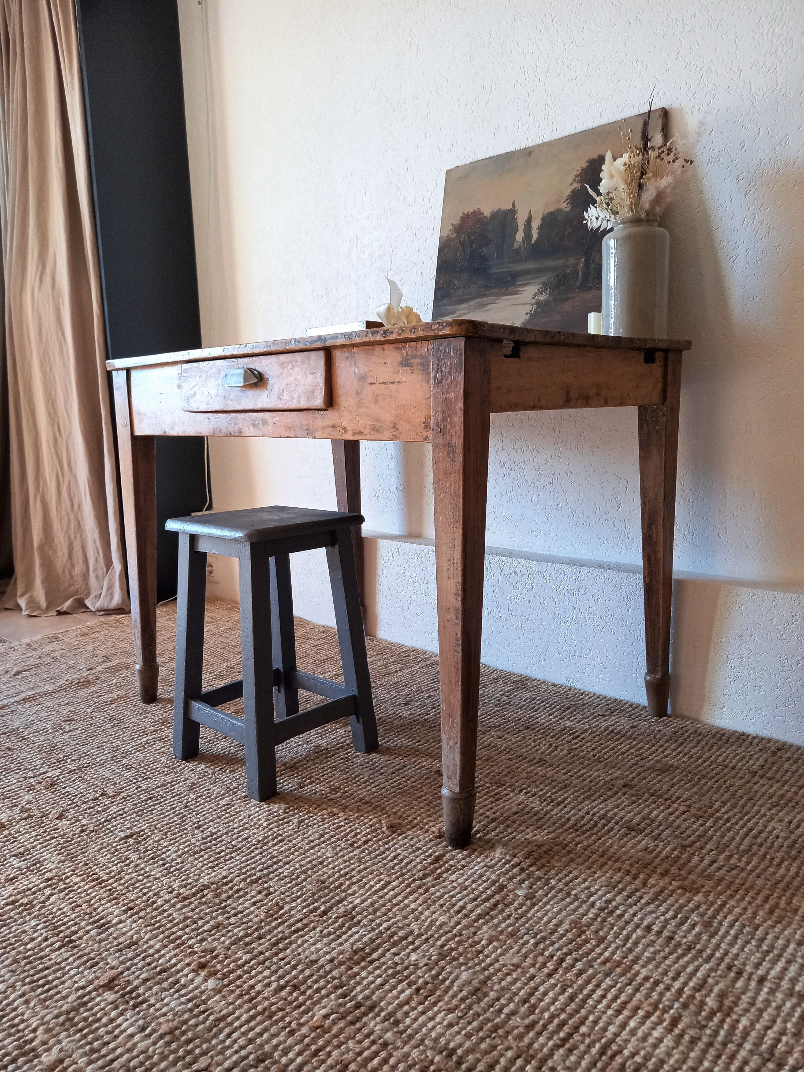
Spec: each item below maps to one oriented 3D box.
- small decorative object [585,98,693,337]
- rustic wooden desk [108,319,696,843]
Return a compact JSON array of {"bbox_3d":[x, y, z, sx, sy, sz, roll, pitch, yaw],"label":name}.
[{"bbox_3d":[0.431,-0.577,1.433,0.173,0.424,0.163,8,13,43],"label":"small decorative object"},{"bbox_3d":[-0.024,-0.004,1.658,0.971,0.760,0.722,8,13,43],"label":"rustic wooden desk"}]

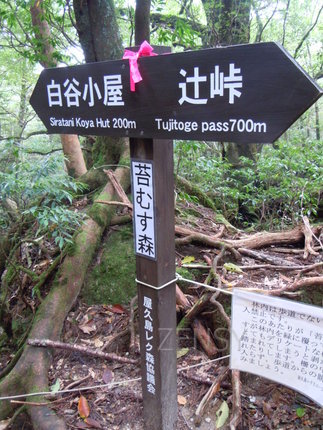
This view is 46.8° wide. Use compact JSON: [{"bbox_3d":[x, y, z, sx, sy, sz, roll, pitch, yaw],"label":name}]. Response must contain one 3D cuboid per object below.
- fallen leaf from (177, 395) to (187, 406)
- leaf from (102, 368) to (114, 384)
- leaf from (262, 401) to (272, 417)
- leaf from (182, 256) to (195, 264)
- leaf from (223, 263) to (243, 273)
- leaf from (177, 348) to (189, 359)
[{"bbox_3d":[0.097,0.859,1.731,0.041,0.012,0.059,-19,33,-28],"label":"fallen leaf"},{"bbox_3d":[-0.265,0.798,1.841,0.047,0.015,0.089,0,28,-3],"label":"leaf"},{"bbox_3d":[0.476,0.875,1.681,0.035,0.020,0.080,-11,31,-7],"label":"leaf"},{"bbox_3d":[0.168,0.283,2.353,0.098,0.025,0.049,-21,49,-15],"label":"leaf"},{"bbox_3d":[0.442,0.325,2.303,0.130,0.025,0.054,22,54,27],"label":"leaf"},{"bbox_3d":[0.106,0.735,1.973,0.103,0.018,0.036,-26,39,-33],"label":"leaf"}]

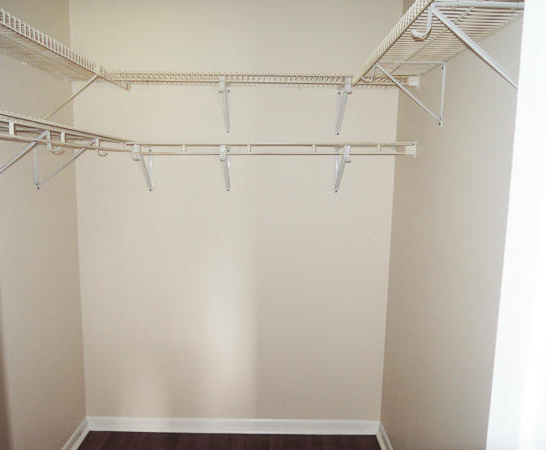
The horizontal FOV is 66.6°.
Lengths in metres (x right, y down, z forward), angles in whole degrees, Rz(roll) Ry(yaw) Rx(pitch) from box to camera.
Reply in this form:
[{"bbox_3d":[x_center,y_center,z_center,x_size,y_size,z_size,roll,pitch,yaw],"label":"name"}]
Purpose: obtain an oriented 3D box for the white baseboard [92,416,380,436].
[{"bbox_3d":[-0.235,1.214,2.513,1.770,0.090,0.015,1,8,0],"label":"white baseboard"}]

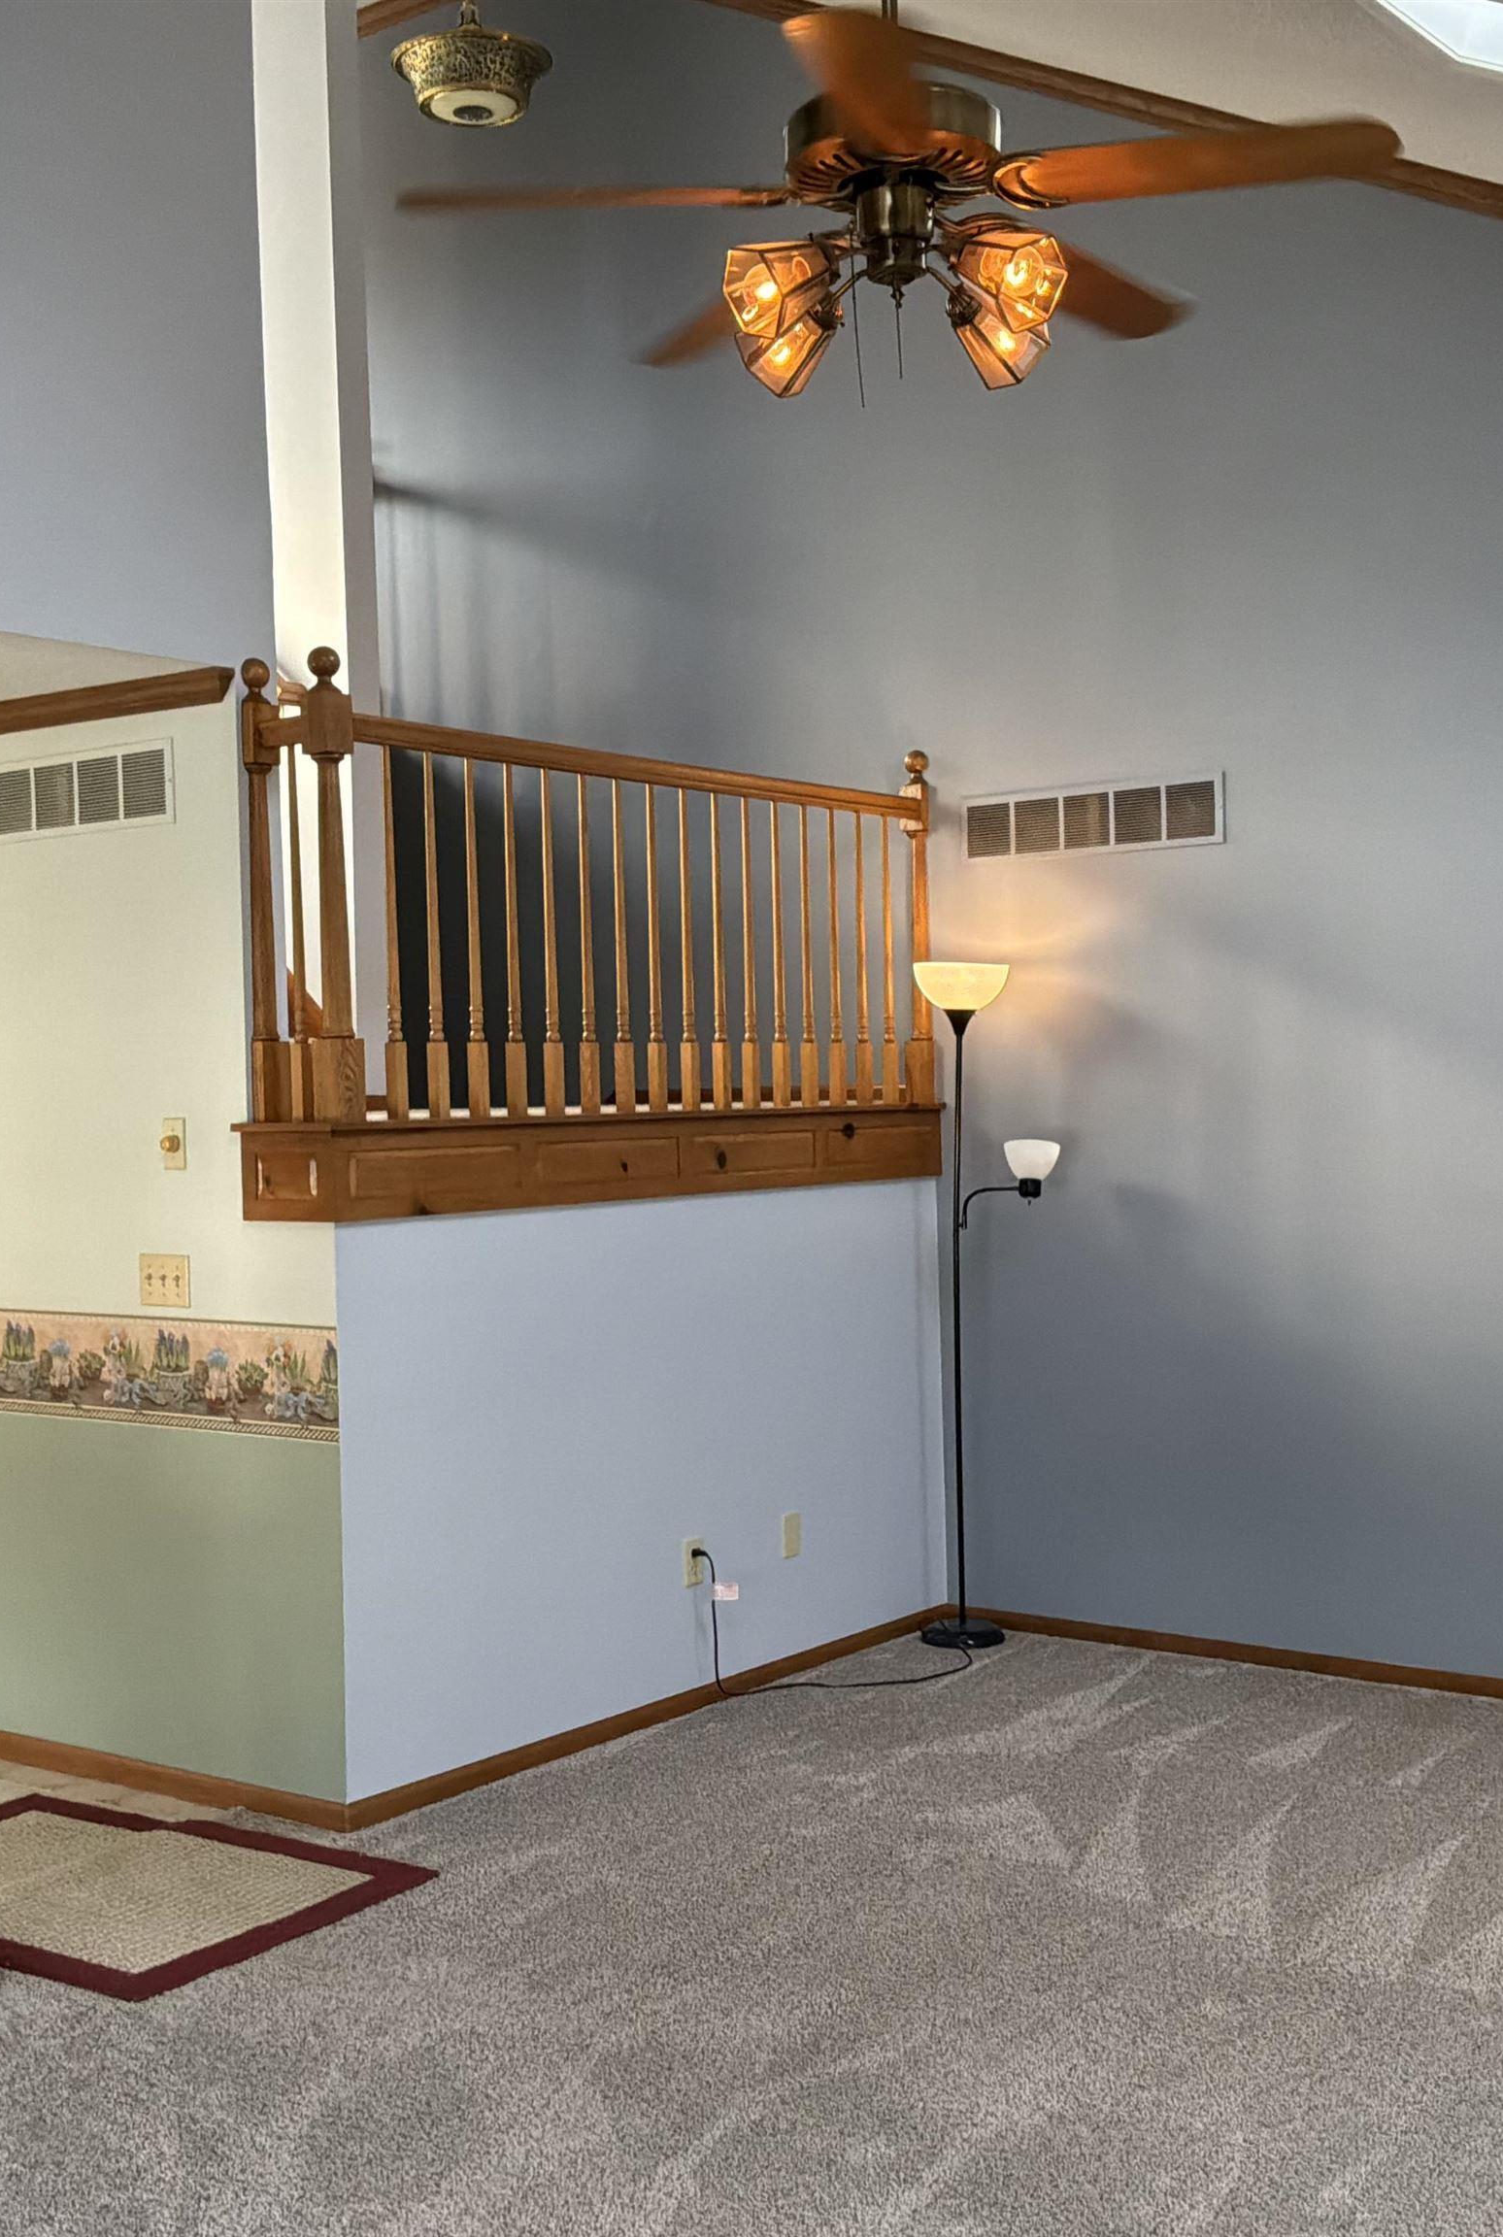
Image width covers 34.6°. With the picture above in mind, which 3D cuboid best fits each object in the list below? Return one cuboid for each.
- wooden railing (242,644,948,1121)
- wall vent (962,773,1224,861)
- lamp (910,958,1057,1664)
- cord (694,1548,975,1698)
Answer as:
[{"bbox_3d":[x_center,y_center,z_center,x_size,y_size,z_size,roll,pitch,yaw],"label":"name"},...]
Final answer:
[{"bbox_3d":[-0.280,-0.508,5.967,0.314,1.002,2.387,0,1,36],"label":"wooden railing"},{"bbox_3d":[0.916,-0.807,6.536,0.792,0.185,0.025,0,1,36],"label":"wall vent"},{"bbox_3d":[0.650,0.496,6.535,0.384,1.830,0.253,-1,1,5],"label":"lamp"},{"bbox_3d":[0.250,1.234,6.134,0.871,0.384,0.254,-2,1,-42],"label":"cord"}]

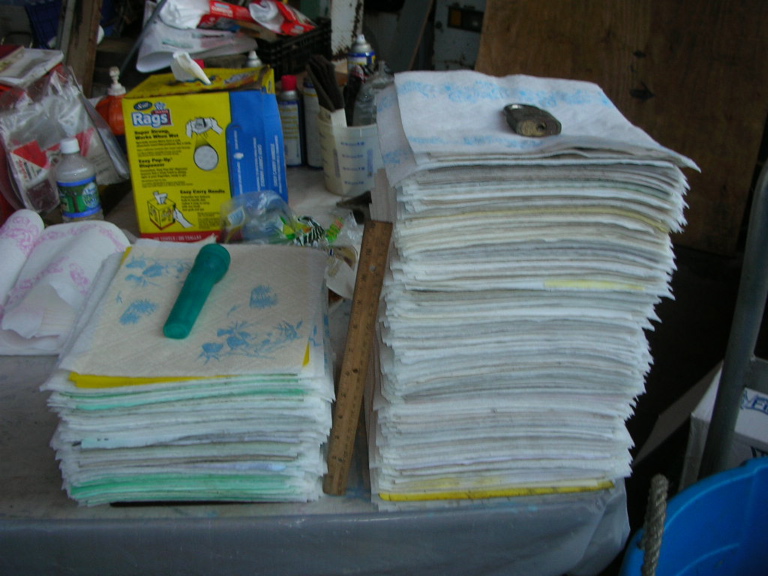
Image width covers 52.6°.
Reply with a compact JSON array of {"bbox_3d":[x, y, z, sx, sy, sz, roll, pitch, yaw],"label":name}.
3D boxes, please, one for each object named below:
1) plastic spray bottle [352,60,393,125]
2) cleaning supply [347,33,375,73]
[{"bbox_3d":[-0.026,-0.353,1.655,0.090,0.250,0.080,13,25,14],"label":"plastic spray bottle"},{"bbox_3d":[-0.052,-0.510,1.954,0.066,0.250,0.066,-10,27,-16],"label":"cleaning supply"}]

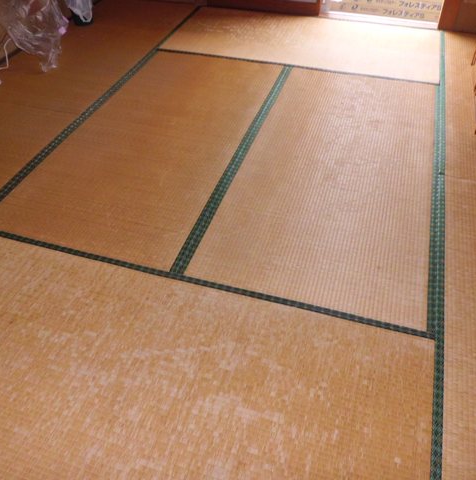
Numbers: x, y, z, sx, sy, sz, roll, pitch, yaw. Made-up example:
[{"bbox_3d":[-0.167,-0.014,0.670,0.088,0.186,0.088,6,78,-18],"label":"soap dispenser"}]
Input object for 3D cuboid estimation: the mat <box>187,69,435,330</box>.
[{"bbox_3d":[0.486,-0.387,2.316,0.883,0.030,1.820,12,45,13],"label":"mat"}]

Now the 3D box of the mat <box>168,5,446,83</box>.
[{"bbox_3d":[0.453,-1.372,3.339,1.820,0.030,0.857,12,45,13],"label":"mat"}]

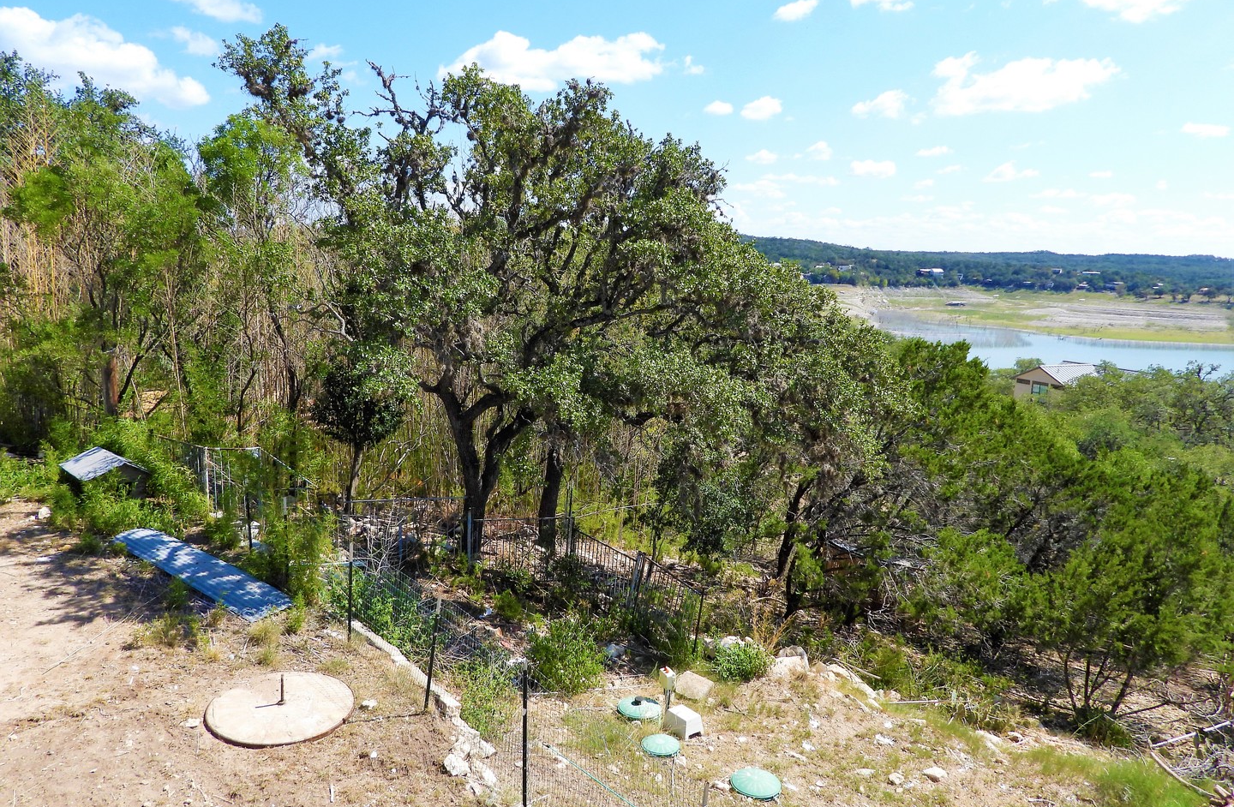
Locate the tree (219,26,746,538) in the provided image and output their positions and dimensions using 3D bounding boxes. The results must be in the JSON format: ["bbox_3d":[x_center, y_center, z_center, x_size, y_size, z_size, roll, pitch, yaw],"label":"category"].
[{"bbox_3d":[-2.663,-2.202,18.150,10.746,10.257,9.135,3,10,0],"label":"tree"}]

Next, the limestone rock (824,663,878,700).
[{"bbox_3d":[3.407,4.036,12.450,0.280,0.220,0.780,-2,12,-30],"label":"limestone rock"}]

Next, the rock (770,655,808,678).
[{"bbox_3d":[2.492,3.823,12.415,0.520,0.240,0.340,3,10,0],"label":"rock"}]

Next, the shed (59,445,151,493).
[{"bbox_3d":[-9.192,1.380,15.370,1.360,0.940,1.030,12,13,40],"label":"shed"}]

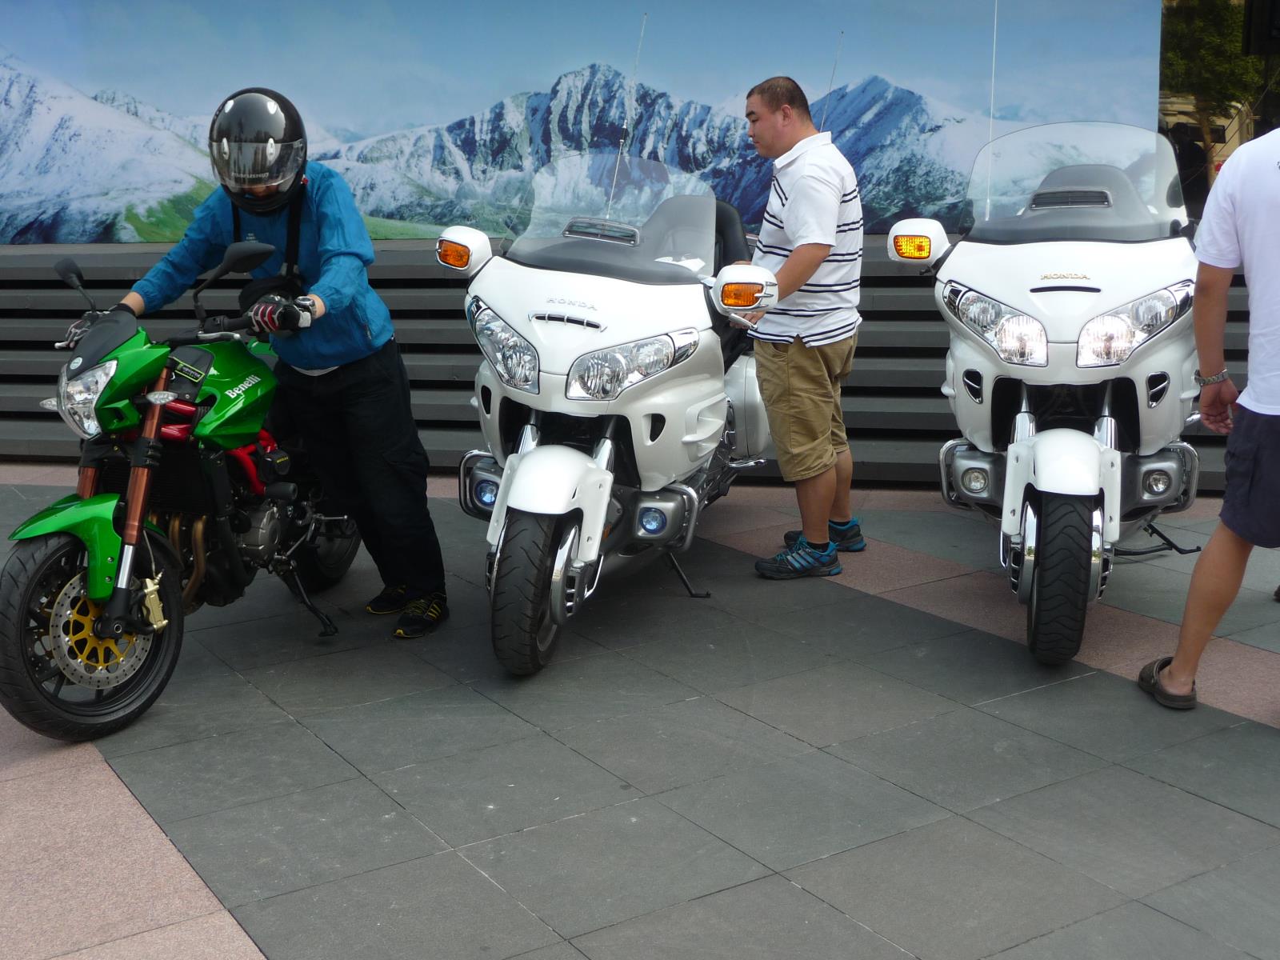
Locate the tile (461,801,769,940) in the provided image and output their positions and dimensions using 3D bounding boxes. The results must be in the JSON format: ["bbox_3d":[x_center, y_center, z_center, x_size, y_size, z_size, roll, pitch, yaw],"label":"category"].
[{"bbox_3d":[-0.059,0.802,3.291,0.488,0.030,0.488,-9,13,-31],"label":"tile"}]

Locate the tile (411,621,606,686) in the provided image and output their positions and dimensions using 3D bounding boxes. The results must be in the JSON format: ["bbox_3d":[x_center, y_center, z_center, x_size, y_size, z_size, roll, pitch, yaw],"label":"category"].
[{"bbox_3d":[-0.415,0.512,4.768,0.488,0.030,0.488,-9,13,-31],"label":"tile"}]

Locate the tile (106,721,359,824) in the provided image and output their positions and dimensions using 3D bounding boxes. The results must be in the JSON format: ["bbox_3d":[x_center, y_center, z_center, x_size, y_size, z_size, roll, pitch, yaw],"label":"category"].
[{"bbox_3d":[-1.005,0.727,3.945,0.497,0.025,0.497,-9,14,-31],"label":"tile"}]

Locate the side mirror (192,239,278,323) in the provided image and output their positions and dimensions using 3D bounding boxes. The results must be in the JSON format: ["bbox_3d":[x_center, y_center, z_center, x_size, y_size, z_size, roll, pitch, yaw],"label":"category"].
[{"bbox_3d":[-1.079,-0.527,4.240,0.230,0.210,0.100,4,13,24],"label":"side mirror"}]

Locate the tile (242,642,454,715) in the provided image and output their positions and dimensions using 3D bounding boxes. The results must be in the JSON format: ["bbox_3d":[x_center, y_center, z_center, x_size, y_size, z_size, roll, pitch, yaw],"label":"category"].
[{"bbox_3d":[-0.830,0.575,4.519,0.488,0.030,0.488,-9,13,-31],"label":"tile"}]

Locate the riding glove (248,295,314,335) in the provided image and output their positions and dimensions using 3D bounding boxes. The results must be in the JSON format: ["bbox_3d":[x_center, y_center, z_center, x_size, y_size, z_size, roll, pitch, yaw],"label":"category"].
[{"bbox_3d":[-0.969,-0.445,4.290,0.110,0.105,0.150,10,16,44],"label":"riding glove"}]

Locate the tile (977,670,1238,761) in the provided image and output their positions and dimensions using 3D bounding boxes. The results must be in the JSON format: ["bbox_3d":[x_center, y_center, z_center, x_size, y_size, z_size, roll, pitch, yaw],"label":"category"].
[{"bbox_3d":[1.217,0.625,4.133,0.500,0.030,0.500,-9,14,-31],"label":"tile"}]

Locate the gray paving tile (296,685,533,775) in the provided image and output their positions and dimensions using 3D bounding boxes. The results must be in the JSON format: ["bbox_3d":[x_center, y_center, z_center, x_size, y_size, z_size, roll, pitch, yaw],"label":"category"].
[{"bbox_3d":[-0.573,0.651,4.110,0.488,0.030,0.488,-9,13,-31],"label":"gray paving tile"}]

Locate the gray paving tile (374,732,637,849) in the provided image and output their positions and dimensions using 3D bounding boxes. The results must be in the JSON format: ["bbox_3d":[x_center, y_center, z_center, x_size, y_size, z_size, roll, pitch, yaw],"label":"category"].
[{"bbox_3d":[-0.316,0.726,3.700,0.488,0.030,0.488,-9,13,-31],"label":"gray paving tile"}]

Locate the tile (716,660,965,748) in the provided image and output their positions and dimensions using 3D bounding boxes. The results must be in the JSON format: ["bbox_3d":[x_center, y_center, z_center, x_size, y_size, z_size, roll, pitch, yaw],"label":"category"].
[{"bbox_3d":[0.524,0.609,4.287,0.497,0.025,0.497,-9,14,-31],"label":"tile"}]

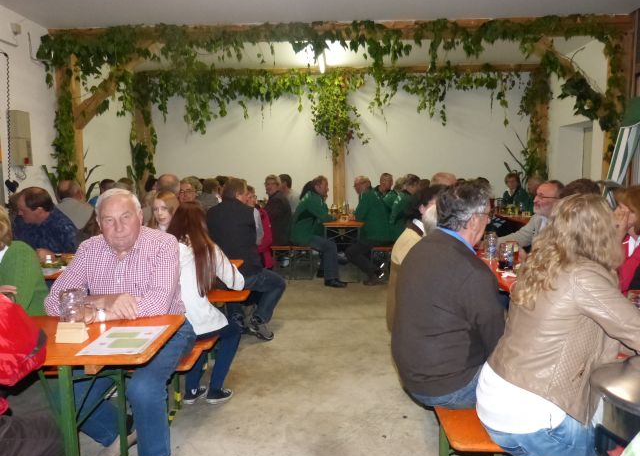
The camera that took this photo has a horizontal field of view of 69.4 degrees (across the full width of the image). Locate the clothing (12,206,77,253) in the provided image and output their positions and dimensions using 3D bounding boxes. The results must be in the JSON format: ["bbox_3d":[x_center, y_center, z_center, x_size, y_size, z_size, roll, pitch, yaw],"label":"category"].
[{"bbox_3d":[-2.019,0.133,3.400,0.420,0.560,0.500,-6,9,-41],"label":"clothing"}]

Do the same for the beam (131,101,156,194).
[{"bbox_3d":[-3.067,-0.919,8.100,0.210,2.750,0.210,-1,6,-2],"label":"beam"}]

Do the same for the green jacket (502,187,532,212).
[{"bbox_3d":[2.749,-0.296,6.500,0.480,0.620,0.360,1,6,18],"label":"green jacket"}]

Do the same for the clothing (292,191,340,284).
[{"bbox_3d":[-0.050,0.106,5.750,0.660,1.060,0.520,-1,6,-3],"label":"clothing"}]

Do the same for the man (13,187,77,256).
[{"bbox_3d":[-1.834,0.366,3.100,0.560,1.260,0.700,3,7,33],"label":"man"}]

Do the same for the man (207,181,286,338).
[{"bbox_3d":[-0.573,0.268,3.650,0.540,1.320,0.740,4,7,37],"label":"man"}]

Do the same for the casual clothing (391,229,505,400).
[{"bbox_3d":[0.560,0.362,2.030,0.460,0.730,0.530,-5,8,-36],"label":"casual clothing"}]

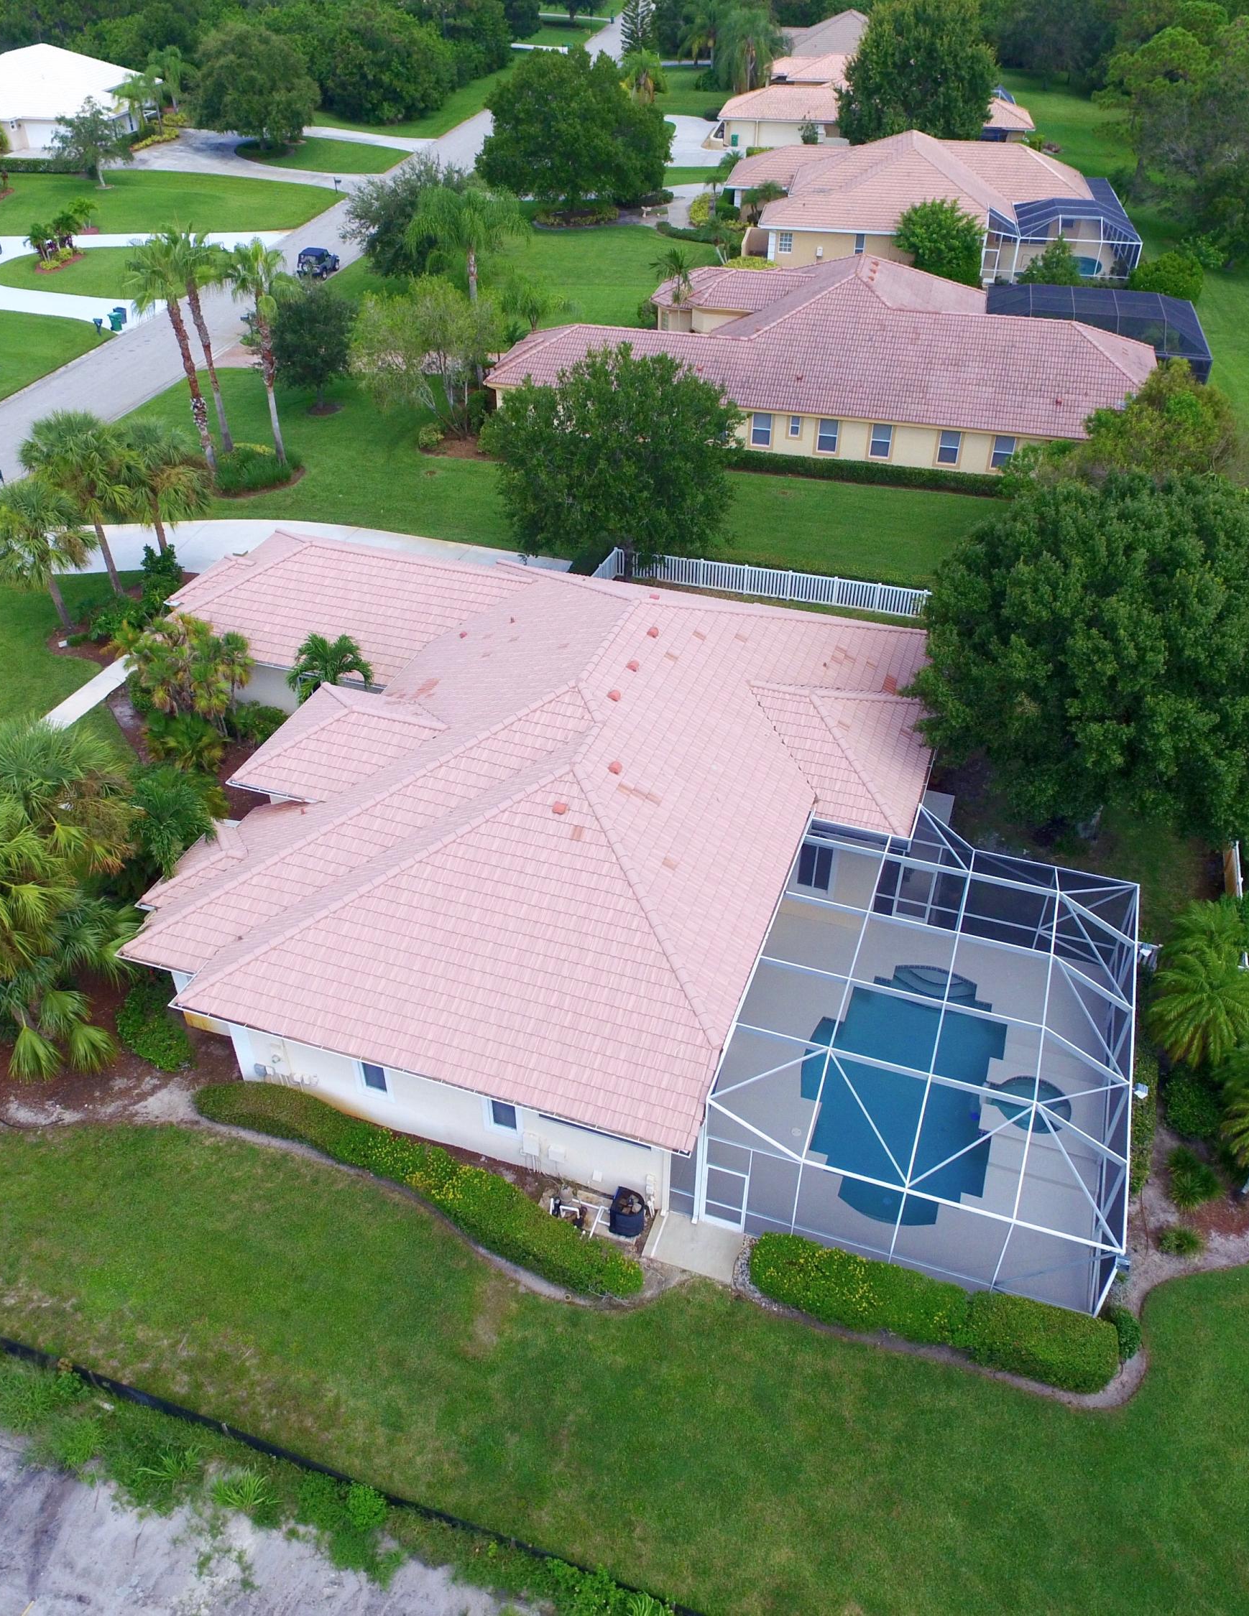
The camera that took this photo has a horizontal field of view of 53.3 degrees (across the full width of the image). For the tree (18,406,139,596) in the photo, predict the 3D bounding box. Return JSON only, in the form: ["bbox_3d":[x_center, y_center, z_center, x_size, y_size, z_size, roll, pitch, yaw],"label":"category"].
[{"bbox_3d":[-19.408,-10.935,45.735,4.100,7.000,4.100,0,39,0],"label":"tree"}]

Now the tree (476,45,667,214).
[{"bbox_3d":[-4.355,-54.781,101.361,15.400,11.200,14.200,0,39,0],"label":"tree"}]

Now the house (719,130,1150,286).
[{"bbox_3d":[21.351,-44.458,89.292,27.950,7.000,21.900,8,39,9],"label":"house"}]

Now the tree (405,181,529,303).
[{"bbox_3d":[-8.390,-28.809,69.379,6.400,10.700,6.200,0,39,0],"label":"tree"}]

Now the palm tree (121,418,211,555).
[{"bbox_3d":[-17.299,-11.665,48.255,3.250,6.750,3.250,0,38,0],"label":"palm tree"}]

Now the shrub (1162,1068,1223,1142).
[{"bbox_3d":[14.333,7.517,31.245,1.500,1.450,1.650,0,39,0],"label":"shrub"}]

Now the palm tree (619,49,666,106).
[{"bbox_3d":[2.076,-75.519,130.549,5.000,7.000,5.000,0,39,0],"label":"palm tree"}]

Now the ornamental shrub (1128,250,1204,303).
[{"bbox_3d":[32.621,-31.757,75.093,4.400,3.300,4.400,0,39,0],"label":"ornamental shrub"}]

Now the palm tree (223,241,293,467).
[{"bbox_3d":[-15.475,-19.700,54.671,3.400,9.600,3.400,0,39,0],"label":"palm tree"}]

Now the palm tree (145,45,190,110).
[{"bbox_3d":[-46.107,-73.691,126.185,4.600,5.700,4.600,-11,40,-14],"label":"palm tree"}]

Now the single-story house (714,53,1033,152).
[{"bbox_3d":[24.277,-69.007,119.949,27.900,6.800,28.300,6,39,7],"label":"single-story house"}]

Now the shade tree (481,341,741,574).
[{"bbox_3d":[-0.403,-12.411,46.074,9.300,9.000,9.300,0,39,0],"label":"shade tree"}]

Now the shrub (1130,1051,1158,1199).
[{"bbox_3d":[13.160,7.872,31.404,0.550,0.700,4.300,12,40,15],"label":"shrub"}]

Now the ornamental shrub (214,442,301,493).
[{"bbox_3d":[-18.621,-17.305,62.913,3.900,0.950,3.600,0,39,0],"label":"ornamental shrub"}]

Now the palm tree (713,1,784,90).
[{"bbox_3d":[13.831,-81.760,134.520,7.000,8.300,7.000,3,39,4],"label":"palm tree"}]

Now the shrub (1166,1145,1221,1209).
[{"bbox_3d":[12.705,8.251,27.796,1.250,1.150,1.250,0,38,0],"label":"shrub"}]

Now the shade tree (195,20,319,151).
[{"bbox_3d":[-35.801,-70.073,121.123,12.200,10.700,11.800,0,39,0],"label":"shade tree"}]

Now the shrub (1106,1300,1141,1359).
[{"bbox_3d":[9.681,10.242,24.264,0.800,0.800,0.950,0,39,0],"label":"shrub"}]

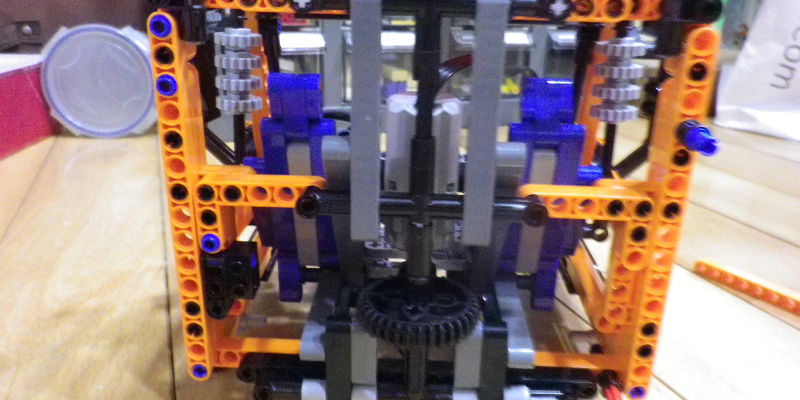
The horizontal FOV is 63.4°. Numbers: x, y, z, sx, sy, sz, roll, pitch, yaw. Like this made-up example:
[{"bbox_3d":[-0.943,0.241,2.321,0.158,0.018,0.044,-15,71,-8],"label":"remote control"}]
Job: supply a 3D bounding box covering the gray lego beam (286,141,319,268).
[{"bbox_3d":[-0.033,0.001,0.231,0.008,0.053,0.008,2,34,2],"label":"gray lego beam"}]

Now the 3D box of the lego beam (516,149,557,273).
[{"bbox_3d":[0.047,0.003,0.227,0.008,0.053,0.008,2,34,2],"label":"lego beam"}]

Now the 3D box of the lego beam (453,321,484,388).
[{"bbox_3d":[0.021,0.048,0.203,0.008,0.024,0.008,2,22,2],"label":"lego beam"}]

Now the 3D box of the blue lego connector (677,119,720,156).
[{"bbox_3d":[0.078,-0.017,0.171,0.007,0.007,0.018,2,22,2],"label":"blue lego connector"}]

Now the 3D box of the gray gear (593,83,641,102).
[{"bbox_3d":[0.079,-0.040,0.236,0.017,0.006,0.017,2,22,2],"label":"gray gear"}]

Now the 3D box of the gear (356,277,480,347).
[{"bbox_3d":[0.005,0.032,0.198,0.038,0.008,0.038,2,22,2],"label":"gear"}]

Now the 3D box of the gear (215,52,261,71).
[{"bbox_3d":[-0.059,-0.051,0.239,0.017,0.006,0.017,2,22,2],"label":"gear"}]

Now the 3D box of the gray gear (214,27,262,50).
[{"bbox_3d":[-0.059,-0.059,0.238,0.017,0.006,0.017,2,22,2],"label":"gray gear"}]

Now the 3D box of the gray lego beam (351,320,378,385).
[{"bbox_3d":[-0.011,0.047,0.202,0.008,0.023,0.007,2,22,2],"label":"gray lego beam"}]

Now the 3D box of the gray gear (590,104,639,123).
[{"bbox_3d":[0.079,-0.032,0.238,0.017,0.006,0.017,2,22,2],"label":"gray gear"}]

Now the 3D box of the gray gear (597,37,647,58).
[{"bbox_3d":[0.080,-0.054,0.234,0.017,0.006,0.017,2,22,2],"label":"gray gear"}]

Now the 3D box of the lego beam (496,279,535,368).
[{"bbox_3d":[0.038,0.041,0.221,0.008,0.008,0.048,2,22,2],"label":"lego beam"}]

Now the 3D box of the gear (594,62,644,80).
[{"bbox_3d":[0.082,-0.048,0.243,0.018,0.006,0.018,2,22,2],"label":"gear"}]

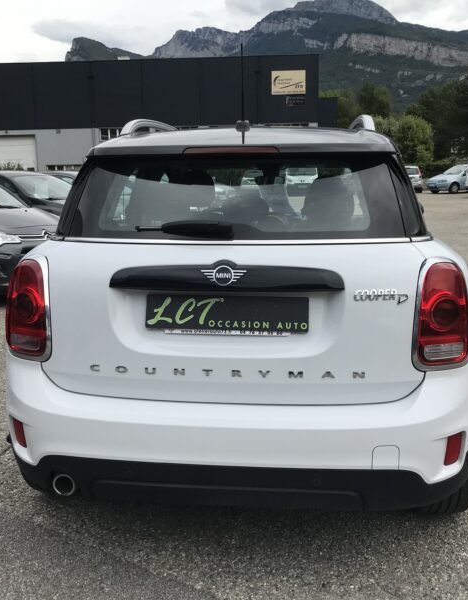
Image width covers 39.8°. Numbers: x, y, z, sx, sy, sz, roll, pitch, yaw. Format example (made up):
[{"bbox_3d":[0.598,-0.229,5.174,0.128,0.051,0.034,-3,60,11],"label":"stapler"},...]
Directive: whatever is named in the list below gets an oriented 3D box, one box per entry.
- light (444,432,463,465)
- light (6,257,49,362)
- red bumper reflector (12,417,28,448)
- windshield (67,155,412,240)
[{"bbox_3d":[0.701,0.473,2.067,0.064,0.106,0.035,-2,12,-8],"label":"light"},{"bbox_3d":[-0.693,0.025,2.197,0.187,0.330,0.133,5,13,25],"label":"light"},{"bbox_3d":[-0.736,0.459,2.240,0.064,0.106,0.035,4,12,22],"label":"red bumper reflector"},{"bbox_3d":[-0.006,-0.344,2.138,1.152,0.330,0.128,1,-13,7],"label":"windshield"}]

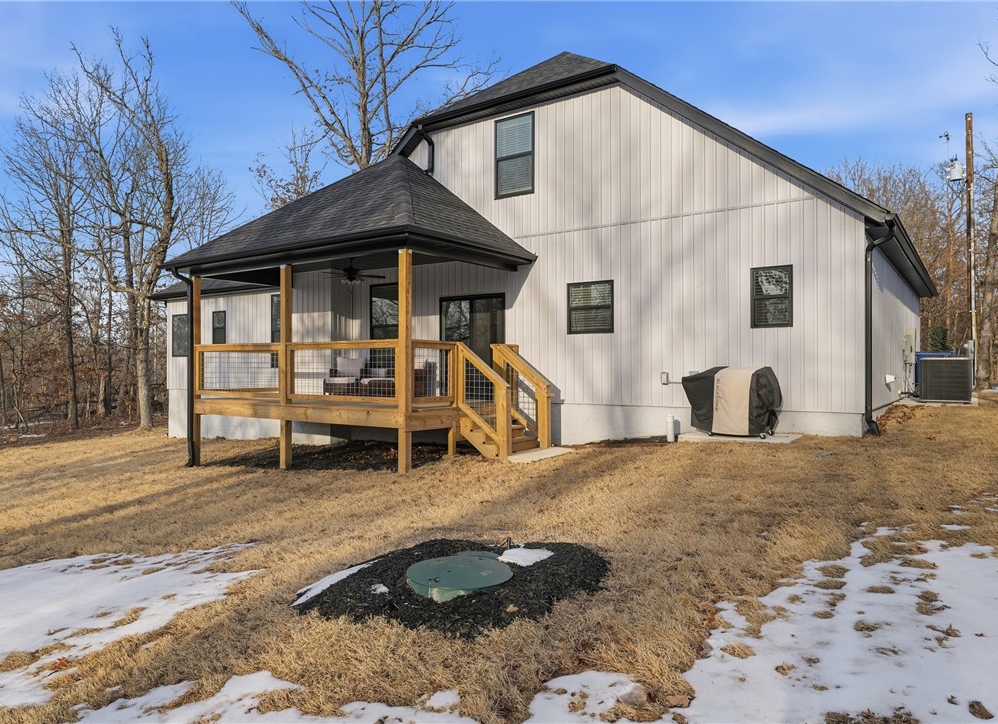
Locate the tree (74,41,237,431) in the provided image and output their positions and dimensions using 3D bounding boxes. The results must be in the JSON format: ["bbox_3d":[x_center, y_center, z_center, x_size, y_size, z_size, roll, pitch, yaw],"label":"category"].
[{"bbox_3d":[-12.201,-4.679,24.500,5.700,14.100,5.700,0,-1,35],"label":"tree"}]

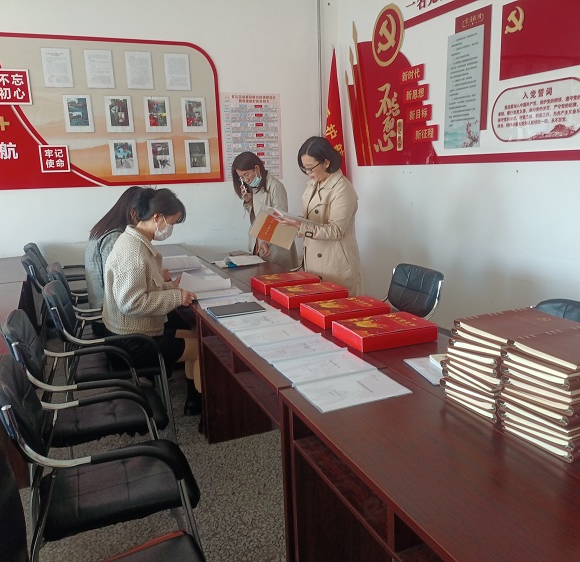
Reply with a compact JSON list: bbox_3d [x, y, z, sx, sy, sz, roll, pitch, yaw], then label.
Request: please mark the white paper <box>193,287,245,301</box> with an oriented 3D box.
[{"bbox_3d":[-0.393,0.064,3.215,0.295,0.010,0.215,-7,12,-22],"label":"white paper"}]

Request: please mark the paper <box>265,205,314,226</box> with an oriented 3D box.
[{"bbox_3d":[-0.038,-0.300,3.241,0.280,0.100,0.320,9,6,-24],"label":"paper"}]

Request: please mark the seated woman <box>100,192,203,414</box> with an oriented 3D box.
[{"bbox_3d":[-0.728,0.192,3.106,0.550,1.294,0.460,-7,12,-22],"label":"seated woman"}]

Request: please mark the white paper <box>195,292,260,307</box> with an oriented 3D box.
[{"bbox_3d":[-0.311,0.100,3.022,0.300,0.010,0.215,-7,12,-22],"label":"white paper"}]

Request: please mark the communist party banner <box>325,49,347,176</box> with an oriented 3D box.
[{"bbox_3d":[0.465,-1.475,5.621,0.300,1.392,0.170,1,12,14],"label":"communist party banner"}]

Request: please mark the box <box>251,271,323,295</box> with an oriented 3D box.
[{"bbox_3d":[-0.020,0.012,3.287,0.330,0.058,0.240,-7,12,-22],"label":"box"}]

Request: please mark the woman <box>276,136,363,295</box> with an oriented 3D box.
[{"bbox_3d":[0.188,-0.087,3.614,0.470,1.578,0.450,-9,13,-31],"label":"woman"}]

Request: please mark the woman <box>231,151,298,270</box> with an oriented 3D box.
[{"bbox_3d":[-0.189,-0.225,4.541,0.440,1.499,0.440,-10,14,-35],"label":"woman"}]

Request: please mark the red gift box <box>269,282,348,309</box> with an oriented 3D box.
[{"bbox_3d":[0.103,0.072,2.965,0.330,0.058,0.240,-7,12,-22],"label":"red gift box"}]

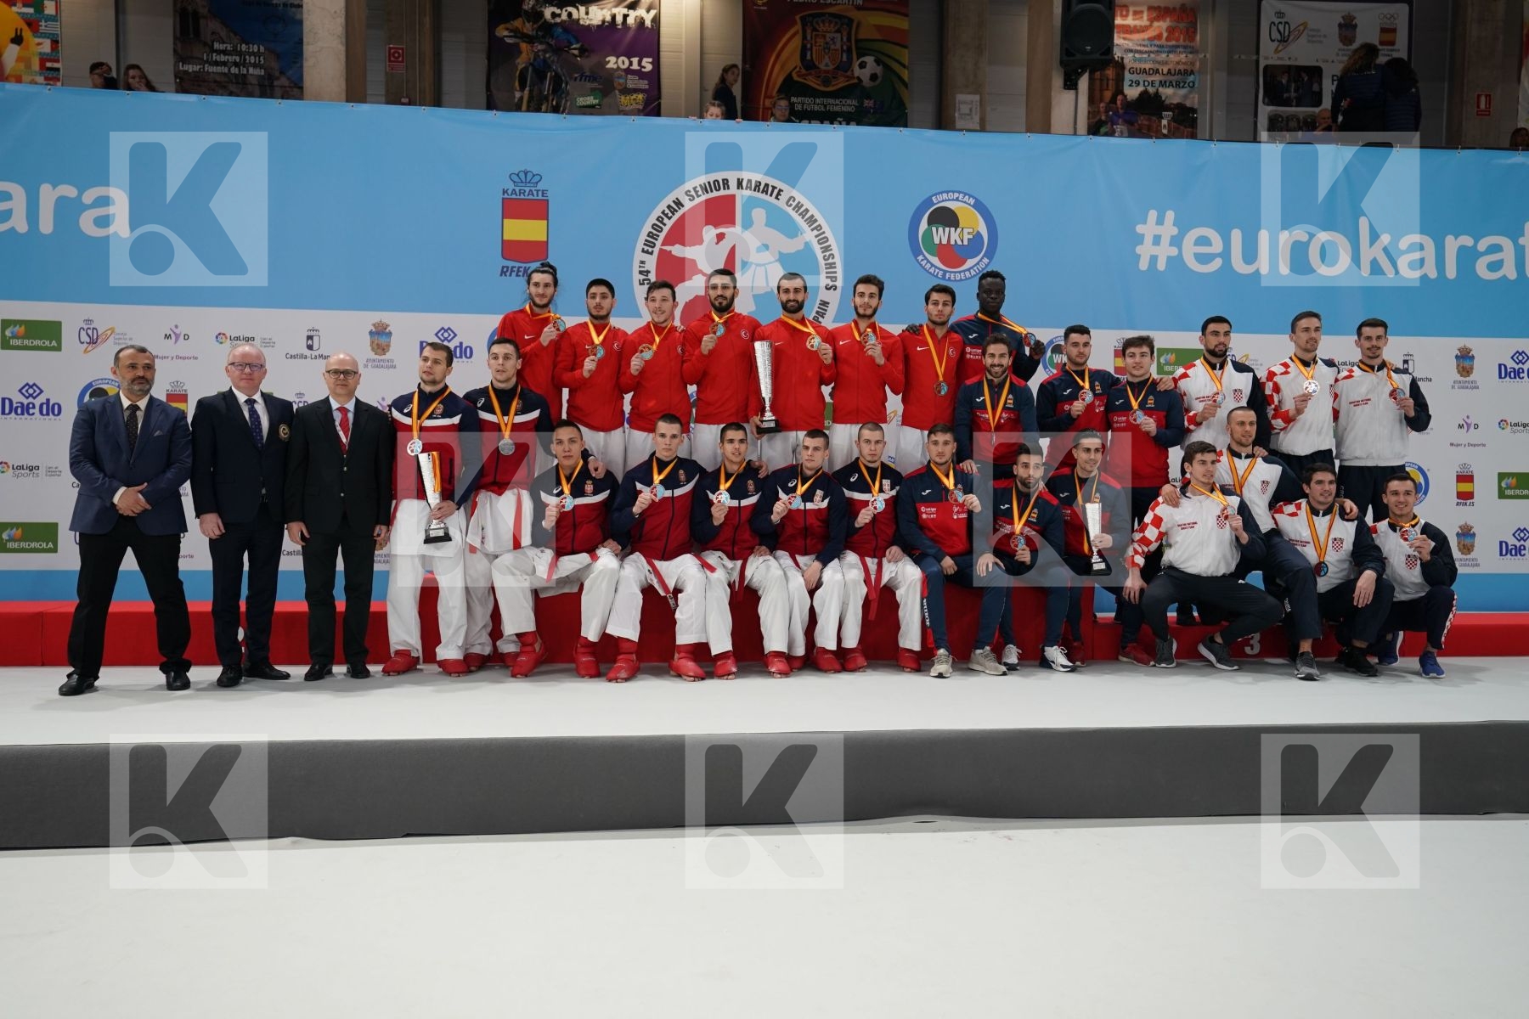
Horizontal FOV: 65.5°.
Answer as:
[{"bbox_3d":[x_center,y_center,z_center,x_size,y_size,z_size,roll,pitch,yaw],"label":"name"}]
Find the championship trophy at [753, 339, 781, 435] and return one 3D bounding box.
[{"bbox_3d":[0.018,-0.742,7.200,0.147,0.560,0.135,-3,2,0],"label":"championship trophy"}]

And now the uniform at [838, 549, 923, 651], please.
[{"bbox_3d":[0.689,0.533,7.070,0.480,0.570,0.540,0,3,-3],"label":"uniform"}]

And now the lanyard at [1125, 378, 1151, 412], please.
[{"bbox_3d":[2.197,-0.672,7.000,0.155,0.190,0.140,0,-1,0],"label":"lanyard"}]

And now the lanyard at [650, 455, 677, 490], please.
[{"bbox_3d":[-0.581,-0.213,6.850,0.150,0.200,0.130,0,2,-6],"label":"lanyard"}]

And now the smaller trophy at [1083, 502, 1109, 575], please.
[{"bbox_3d":[1.986,0.171,7.100,0.125,0.445,0.120,-6,3,3],"label":"smaller trophy"}]

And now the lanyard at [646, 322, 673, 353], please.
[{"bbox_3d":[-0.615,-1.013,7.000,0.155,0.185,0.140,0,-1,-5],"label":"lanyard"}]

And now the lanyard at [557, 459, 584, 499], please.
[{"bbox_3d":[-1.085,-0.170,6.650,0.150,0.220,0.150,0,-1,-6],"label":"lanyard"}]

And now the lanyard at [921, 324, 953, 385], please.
[{"bbox_3d":[1.049,-0.919,7.200,0.185,0.380,0.130,1,2,0],"label":"lanyard"}]

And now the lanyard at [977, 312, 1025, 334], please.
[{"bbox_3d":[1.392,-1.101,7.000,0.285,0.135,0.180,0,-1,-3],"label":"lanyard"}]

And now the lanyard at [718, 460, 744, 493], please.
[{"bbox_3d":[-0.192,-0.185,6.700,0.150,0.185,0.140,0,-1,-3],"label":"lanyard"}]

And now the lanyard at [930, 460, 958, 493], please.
[{"bbox_3d":[1.016,-0.186,6.740,0.155,0.185,0.130,1,2,0],"label":"lanyard"}]

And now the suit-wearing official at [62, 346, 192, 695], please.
[{"bbox_3d":[-3.204,0.031,6.014,0.610,1.720,0.400,0,2,-22],"label":"suit-wearing official"}]

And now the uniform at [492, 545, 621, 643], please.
[{"bbox_3d":[-1.192,0.475,6.800,0.700,0.530,0.540,0,3,-7],"label":"uniform"}]

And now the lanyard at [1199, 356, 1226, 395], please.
[{"bbox_3d":[2.810,-0.835,7.450,0.155,0.240,0.130,1,2,14],"label":"lanyard"}]

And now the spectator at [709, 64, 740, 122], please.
[{"bbox_3d":[-0.346,-3.037,10.331,0.300,1.650,0.420,2,2,22],"label":"spectator"}]

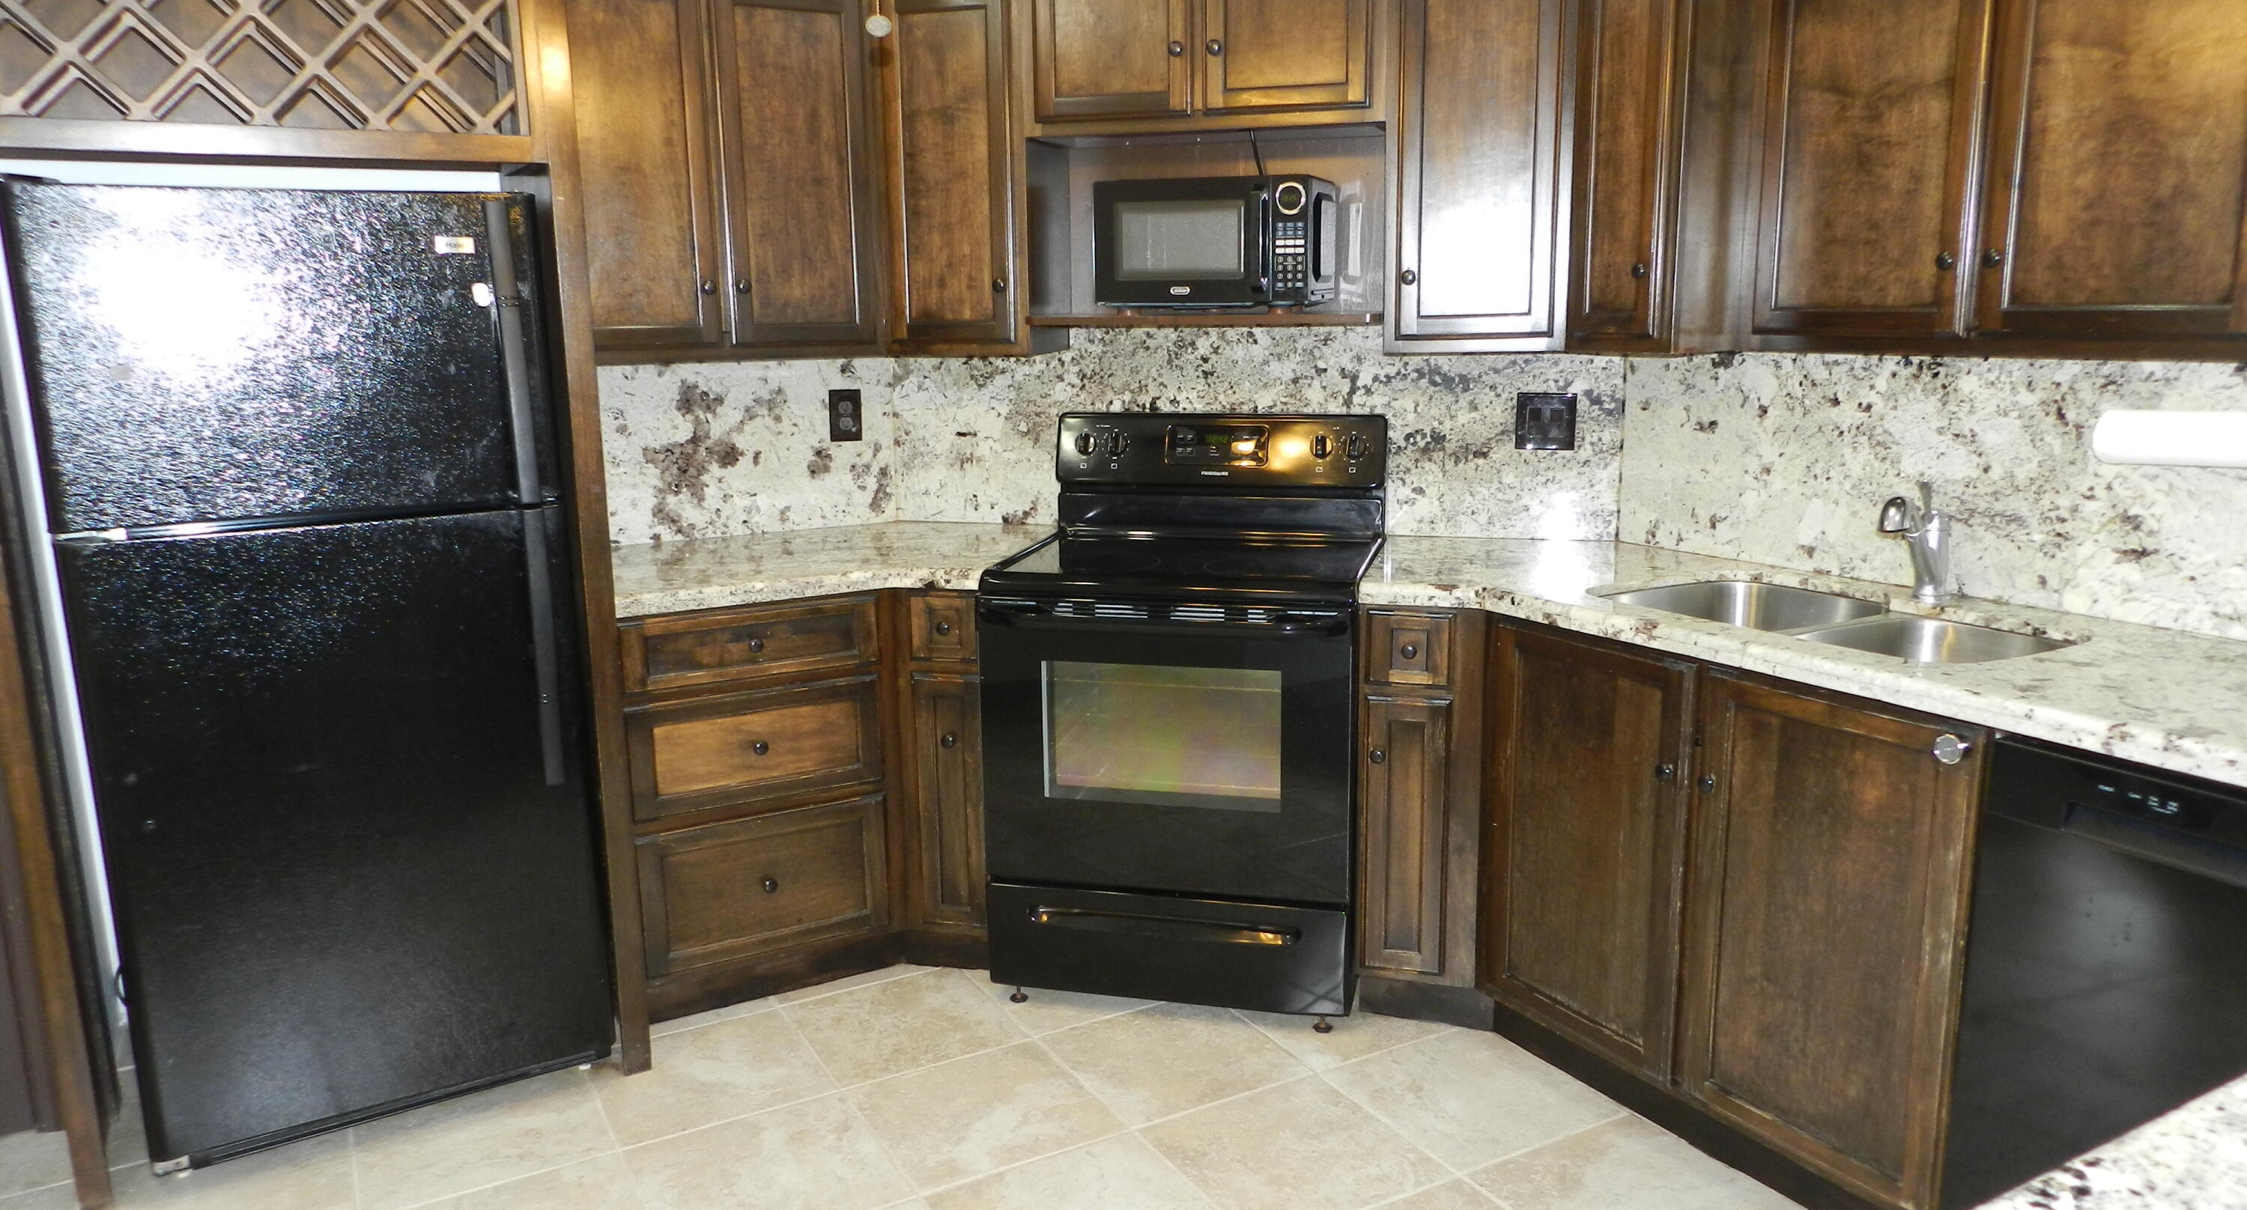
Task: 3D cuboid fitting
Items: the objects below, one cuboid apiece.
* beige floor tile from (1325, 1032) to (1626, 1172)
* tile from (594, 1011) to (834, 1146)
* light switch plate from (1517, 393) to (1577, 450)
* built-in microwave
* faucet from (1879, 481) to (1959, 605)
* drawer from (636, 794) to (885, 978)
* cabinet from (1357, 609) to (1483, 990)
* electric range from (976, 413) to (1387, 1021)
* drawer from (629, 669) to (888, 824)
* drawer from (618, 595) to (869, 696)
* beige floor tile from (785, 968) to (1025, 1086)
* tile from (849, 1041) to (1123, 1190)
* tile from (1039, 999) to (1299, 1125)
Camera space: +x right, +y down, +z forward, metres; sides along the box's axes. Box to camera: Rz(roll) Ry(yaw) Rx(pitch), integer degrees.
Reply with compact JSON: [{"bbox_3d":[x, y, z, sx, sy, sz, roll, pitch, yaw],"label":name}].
[{"bbox_3d":[0.638,0.901,2.751,0.395,0.012,0.395,-7,12,-28],"label":"beige floor tile"},{"bbox_3d":[-0.802,0.906,2.874,0.402,0.011,0.398,-7,13,-28],"label":"tile"},{"bbox_3d":[0.948,-0.408,3.345,0.126,0.122,0.010,2,11,16],"label":"light switch plate"},{"bbox_3d":[0.204,-0.756,3.188,0.445,0.265,0.345,2,11,16],"label":"built-in microwave"},{"bbox_3d":[1.369,-0.102,2.579,0.180,0.212,0.060,-7,13,-28],"label":"faucet"},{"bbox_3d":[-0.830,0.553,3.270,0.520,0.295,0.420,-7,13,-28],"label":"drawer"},{"bbox_3d":[0.656,0.330,3.176,0.245,0.765,0.600,2,11,16],"label":"cabinet"},{"bbox_3d":[0.163,0.201,3.296,0.765,1.180,0.680,2,12,17],"label":"electric range"},{"bbox_3d":[-0.828,0.259,3.192,0.512,0.228,0.380,-7,12,-28],"label":"drawer"},{"bbox_3d":[-0.831,0.050,3.153,0.512,0.134,0.380,-7,12,-28],"label":"drawer"},{"bbox_3d":[-0.450,0.863,3.067,0.402,0.011,0.398,-7,13,-28],"label":"beige floor tile"},{"bbox_3d":[-0.255,0.924,2.716,0.395,0.012,0.395,-7,12,-28],"label":"tile"},{"bbox_3d":[0.094,0.881,2.906,0.395,0.012,0.395,-7,12,-28],"label":"tile"}]

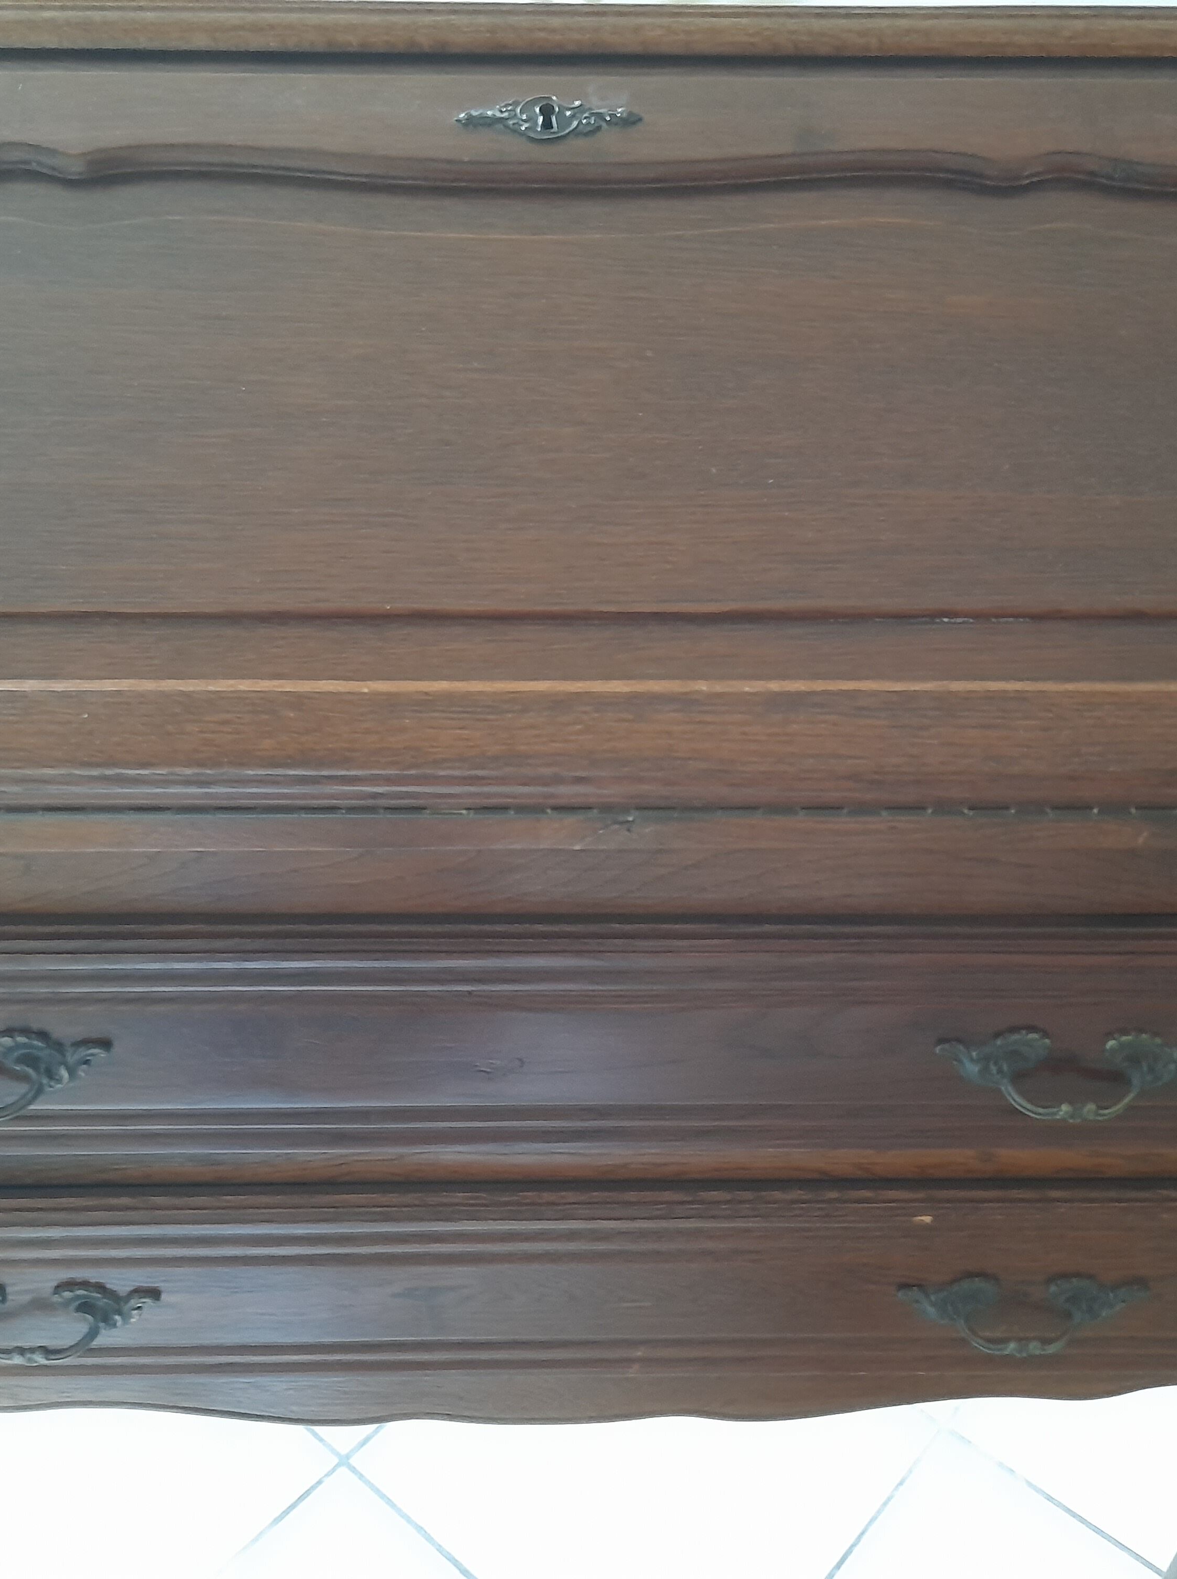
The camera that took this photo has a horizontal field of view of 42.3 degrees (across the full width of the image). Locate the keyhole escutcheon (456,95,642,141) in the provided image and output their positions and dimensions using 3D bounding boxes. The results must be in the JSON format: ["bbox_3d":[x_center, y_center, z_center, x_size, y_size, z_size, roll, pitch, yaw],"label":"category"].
[{"bbox_3d":[-0.018,-0.317,0.717,0.087,0.005,0.025,0,70,-1],"label":"keyhole escutcheon"}]

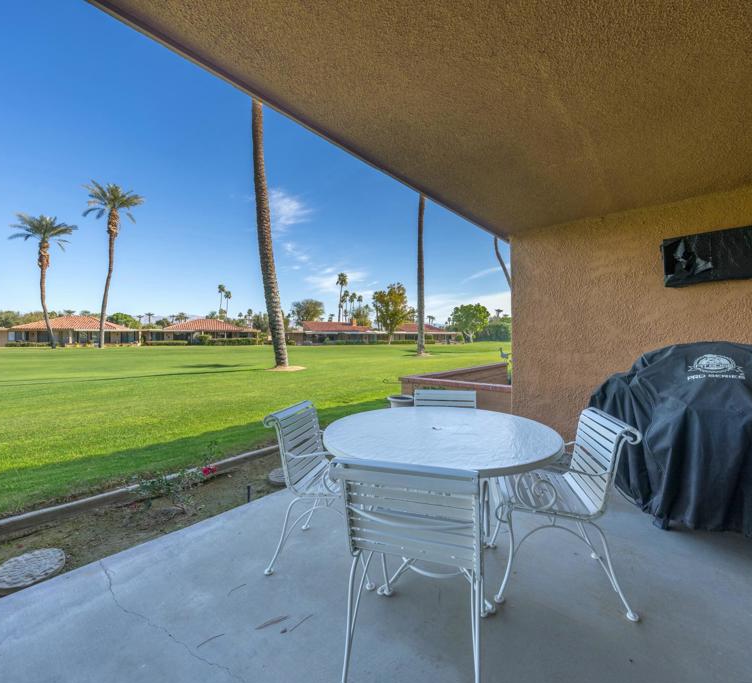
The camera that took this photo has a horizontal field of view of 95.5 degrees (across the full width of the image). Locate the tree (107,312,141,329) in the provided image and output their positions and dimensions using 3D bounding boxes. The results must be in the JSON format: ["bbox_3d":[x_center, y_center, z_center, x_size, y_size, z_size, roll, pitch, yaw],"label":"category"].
[{"bbox_3d":[-55.500,-2.900,75.000,8.000,6.900,8.000,0,0,0],"label":"tree"}]

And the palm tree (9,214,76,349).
[{"bbox_3d":[-46.749,-8.368,48.000,7.000,18.836,7.000,0,0,0],"label":"palm tree"}]

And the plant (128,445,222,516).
[{"bbox_3d":[-1.520,1.030,2.600,0.620,0.460,0.450,0,0,0],"label":"plant"}]

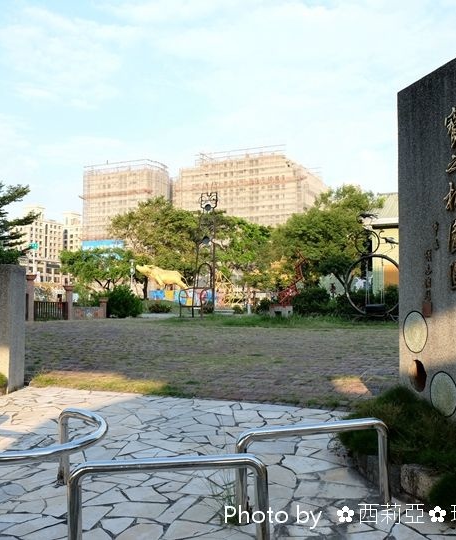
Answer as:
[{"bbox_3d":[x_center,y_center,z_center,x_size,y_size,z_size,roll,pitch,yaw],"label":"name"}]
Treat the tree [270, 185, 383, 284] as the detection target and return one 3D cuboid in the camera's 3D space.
[{"bbox_3d":[6.648,-1.307,41.093,7.694,8.925,7.200,0,-2,0],"label":"tree"}]

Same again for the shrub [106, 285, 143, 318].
[{"bbox_3d":[-6.048,1.841,35.500,2.221,1.987,2.000,-1,-3,0],"label":"shrub"}]

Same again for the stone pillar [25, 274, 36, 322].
[{"bbox_3d":[-9.753,1.407,30.000,0.500,2.370,0.500,-2,-3,25],"label":"stone pillar"}]

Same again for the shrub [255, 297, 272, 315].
[{"bbox_3d":[2.221,2.221,38.000,1.001,1.126,1.000,-1,-3,0],"label":"shrub"}]

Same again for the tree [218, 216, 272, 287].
[{"bbox_3d":[1.249,-0.341,46.057,4.089,7.420,4.500,0,-2,0],"label":"tree"}]

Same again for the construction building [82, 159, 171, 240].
[{"bbox_3d":[-38.408,-13.667,232.927,30.000,50.024,17.000,-1,-3,25],"label":"construction building"}]

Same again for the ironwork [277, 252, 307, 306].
[{"bbox_3d":[3.557,0.524,33.500,1.654,2.978,1.100,-1,-3,0],"label":"ironwork"}]

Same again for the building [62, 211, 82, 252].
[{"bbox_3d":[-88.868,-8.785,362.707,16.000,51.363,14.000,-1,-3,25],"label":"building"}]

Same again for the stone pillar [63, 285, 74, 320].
[{"bbox_3d":[-8.559,1.744,32.600,0.500,1.932,0.500,-2,-3,25],"label":"stone pillar"}]

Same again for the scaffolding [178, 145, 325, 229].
[{"bbox_3d":[8.596,-13.356,221.491,44.000,48.425,36.000,-1,-3,25],"label":"scaffolding"}]

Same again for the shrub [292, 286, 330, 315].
[{"bbox_3d":[5.025,1.992,36.949,2.314,1.979,2.200,0,-2,0],"label":"shrub"}]

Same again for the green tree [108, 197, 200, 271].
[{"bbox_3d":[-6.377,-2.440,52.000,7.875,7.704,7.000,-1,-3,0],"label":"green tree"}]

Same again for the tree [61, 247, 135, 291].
[{"bbox_3d":[-8.658,0.781,40.003,4.872,4.659,4.700,0,-2,0],"label":"tree"}]

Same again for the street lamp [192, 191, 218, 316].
[{"bbox_3d":[-1.335,-0.937,34.500,1.477,7.156,1.200,-1,-3,0],"label":"street lamp"}]

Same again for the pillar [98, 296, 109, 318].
[{"bbox_3d":[-7.144,2.169,35.000,0.520,1.285,0.520,-2,-3,25],"label":"pillar"}]

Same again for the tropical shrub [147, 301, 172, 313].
[{"bbox_3d":[-4.961,2.644,44.000,1.738,0.869,1.400,-1,-3,0],"label":"tropical shrub"}]

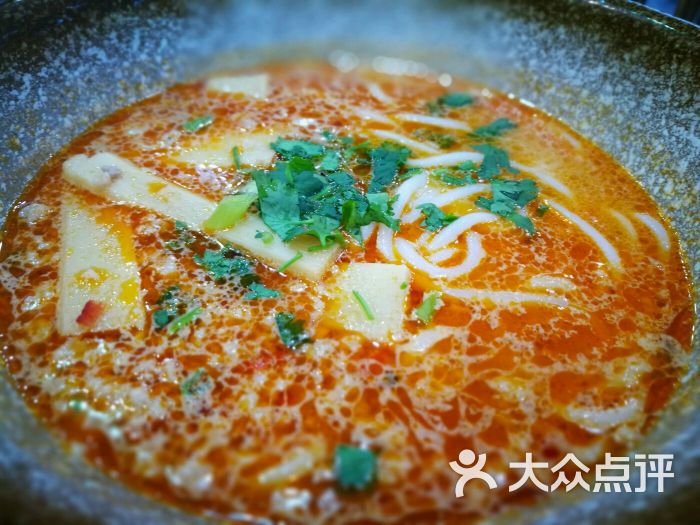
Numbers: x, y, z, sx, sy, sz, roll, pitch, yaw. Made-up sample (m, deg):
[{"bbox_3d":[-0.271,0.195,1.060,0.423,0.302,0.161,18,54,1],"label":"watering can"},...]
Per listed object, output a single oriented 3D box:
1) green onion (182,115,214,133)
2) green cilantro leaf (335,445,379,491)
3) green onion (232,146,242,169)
[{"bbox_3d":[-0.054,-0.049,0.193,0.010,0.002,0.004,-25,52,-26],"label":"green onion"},{"bbox_3d":[0.001,0.044,0.117,0.008,0.002,0.009,-2,44,-5],"label":"green cilantro leaf"},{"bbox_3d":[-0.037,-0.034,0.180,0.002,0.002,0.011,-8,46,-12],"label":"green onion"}]

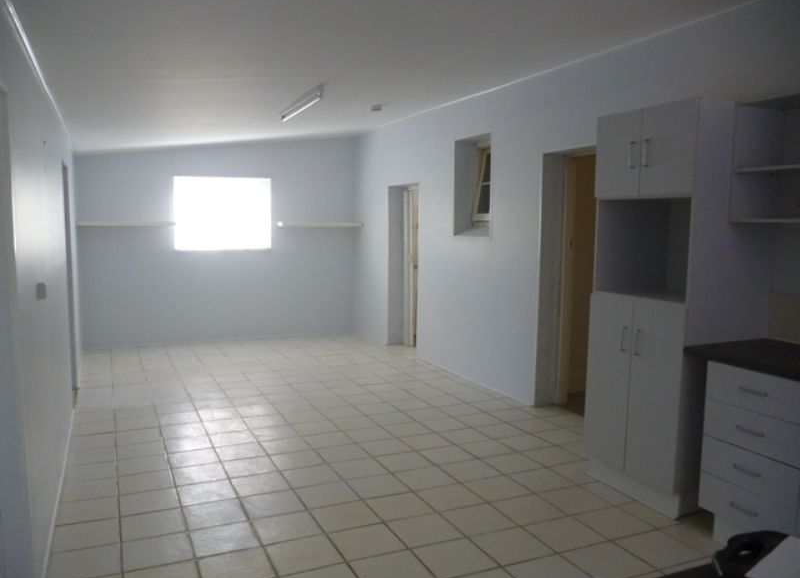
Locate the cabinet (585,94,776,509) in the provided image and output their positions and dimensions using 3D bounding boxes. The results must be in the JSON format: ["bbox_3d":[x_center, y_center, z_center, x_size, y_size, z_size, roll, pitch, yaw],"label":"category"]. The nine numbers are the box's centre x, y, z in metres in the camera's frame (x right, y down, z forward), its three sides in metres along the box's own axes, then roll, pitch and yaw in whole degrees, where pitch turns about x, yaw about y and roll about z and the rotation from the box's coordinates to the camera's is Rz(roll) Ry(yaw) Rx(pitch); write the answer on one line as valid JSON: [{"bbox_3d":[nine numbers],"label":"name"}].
[{"bbox_3d":[1.545,0.092,3.658,0.585,2.122,0.694,-2,6,-24],"label":"cabinet"}]

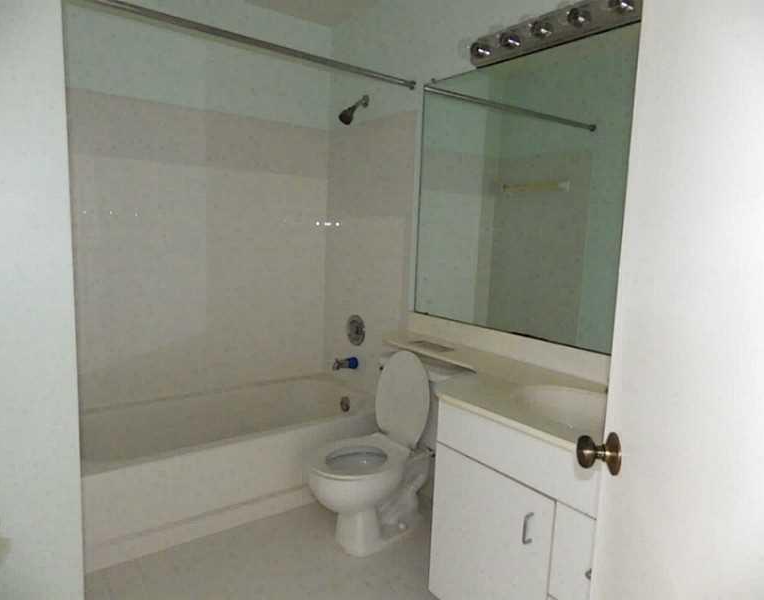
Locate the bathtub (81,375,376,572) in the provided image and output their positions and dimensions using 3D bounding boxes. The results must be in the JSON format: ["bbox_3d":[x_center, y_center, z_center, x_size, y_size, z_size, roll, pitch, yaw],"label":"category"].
[{"bbox_3d":[-0.764,0.743,2.537,1.520,0.373,0.757,-3,9,-37],"label":"bathtub"}]

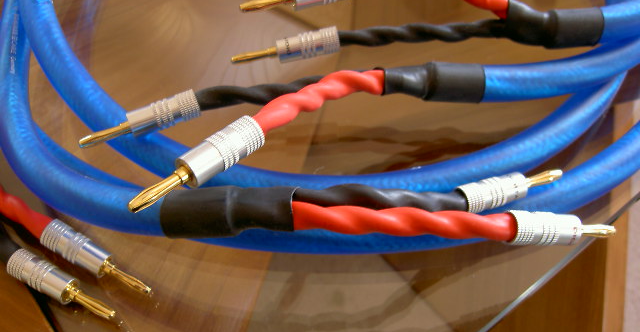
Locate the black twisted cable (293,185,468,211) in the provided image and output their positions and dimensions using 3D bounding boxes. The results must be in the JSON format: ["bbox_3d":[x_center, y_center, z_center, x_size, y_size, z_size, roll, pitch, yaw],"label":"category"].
[{"bbox_3d":[0.021,0.010,0.201,0.062,0.012,0.010,3,50,-24],"label":"black twisted cable"}]

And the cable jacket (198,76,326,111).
[{"bbox_3d":[-0.012,-0.029,0.231,0.066,0.010,0.010,-9,54,-2],"label":"cable jacket"}]

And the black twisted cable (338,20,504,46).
[{"bbox_3d":[0.041,-0.054,0.254,0.066,0.009,0.009,-3,53,5],"label":"black twisted cable"}]

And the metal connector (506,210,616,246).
[{"bbox_3d":[0.079,0.020,0.200,0.044,0.010,0.010,4,50,-24],"label":"metal connector"}]

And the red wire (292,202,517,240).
[{"bbox_3d":[0.025,0.017,0.189,0.067,0.010,0.009,3,53,-3],"label":"red wire"}]

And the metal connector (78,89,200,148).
[{"bbox_3d":[-0.066,-0.016,0.228,0.044,0.010,0.010,-21,56,-8],"label":"metal connector"}]

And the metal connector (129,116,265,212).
[{"bbox_3d":[-0.034,0.000,0.175,0.010,0.010,0.044,36,53,24],"label":"metal connector"}]

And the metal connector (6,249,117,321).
[{"bbox_3d":[-0.090,0.042,0.221,0.044,0.010,0.010,22,57,16],"label":"metal connector"}]

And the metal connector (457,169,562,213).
[{"bbox_3d":[0.069,0.007,0.223,0.044,0.010,0.010,-14,54,-21],"label":"metal connector"}]

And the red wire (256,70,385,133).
[{"bbox_3d":[0.001,-0.023,0.208,0.012,0.013,0.064,39,42,26],"label":"red wire"}]

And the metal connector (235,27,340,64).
[{"bbox_3d":[-0.014,-0.047,0.255,0.044,0.010,0.010,-12,54,-1],"label":"metal connector"}]

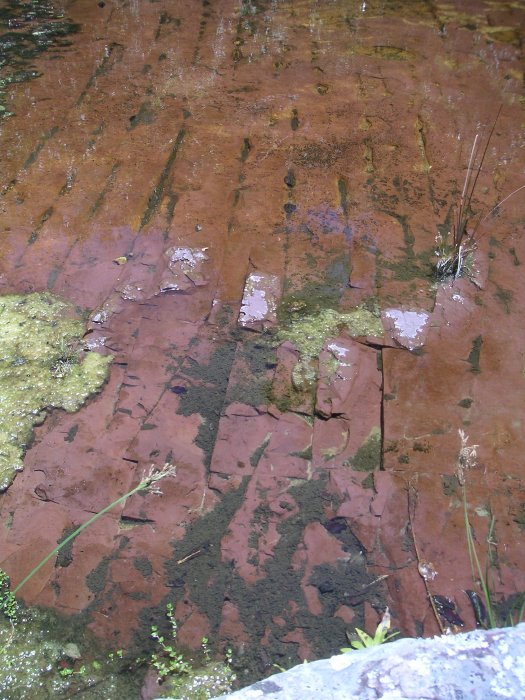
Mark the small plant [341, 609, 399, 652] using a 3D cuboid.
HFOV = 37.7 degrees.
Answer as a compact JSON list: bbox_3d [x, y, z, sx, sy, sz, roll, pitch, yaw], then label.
[{"bbox_3d":[0.234,0.624,1.680,0.130,0.090,0.120,0,36,0],"label":"small plant"}]

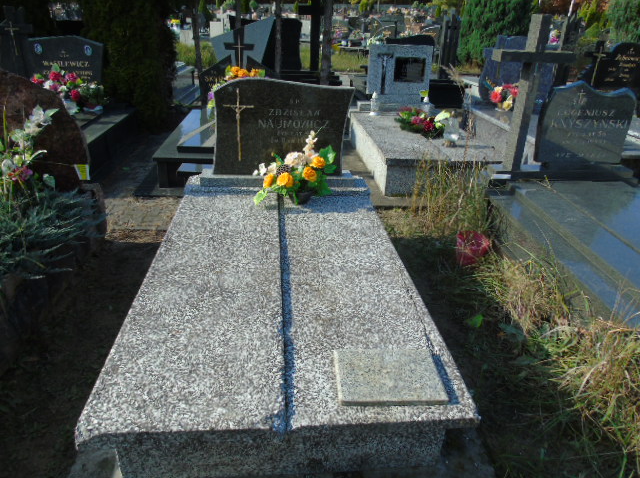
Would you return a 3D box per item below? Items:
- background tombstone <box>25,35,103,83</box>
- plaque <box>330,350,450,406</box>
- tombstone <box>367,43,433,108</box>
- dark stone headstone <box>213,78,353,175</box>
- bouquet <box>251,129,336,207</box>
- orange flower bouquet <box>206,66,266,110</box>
[{"bbox_3d":[-2.669,-1.829,5.016,0.790,0.698,0.120,-1,27,-5],"label":"background tombstone"},{"bbox_3d":[0.208,0.423,1.416,0.305,0.020,0.215,0,27,-3],"label":"plaque"},{"bbox_3d":[0.955,-2.001,5.658,0.790,0.685,0.180,-1,27,-5],"label":"tombstone"},{"bbox_3d":[-0.234,-0.679,2.818,0.840,0.580,0.080,-1,27,-5],"label":"dark stone headstone"},{"bbox_3d":[-0.142,-0.405,2.629,0.475,0.385,0.300,-1,27,-5],"label":"bouquet"},{"bbox_3d":[-0.855,-1.558,4.843,0.640,0.490,0.400,-1,27,-5],"label":"orange flower bouquet"}]

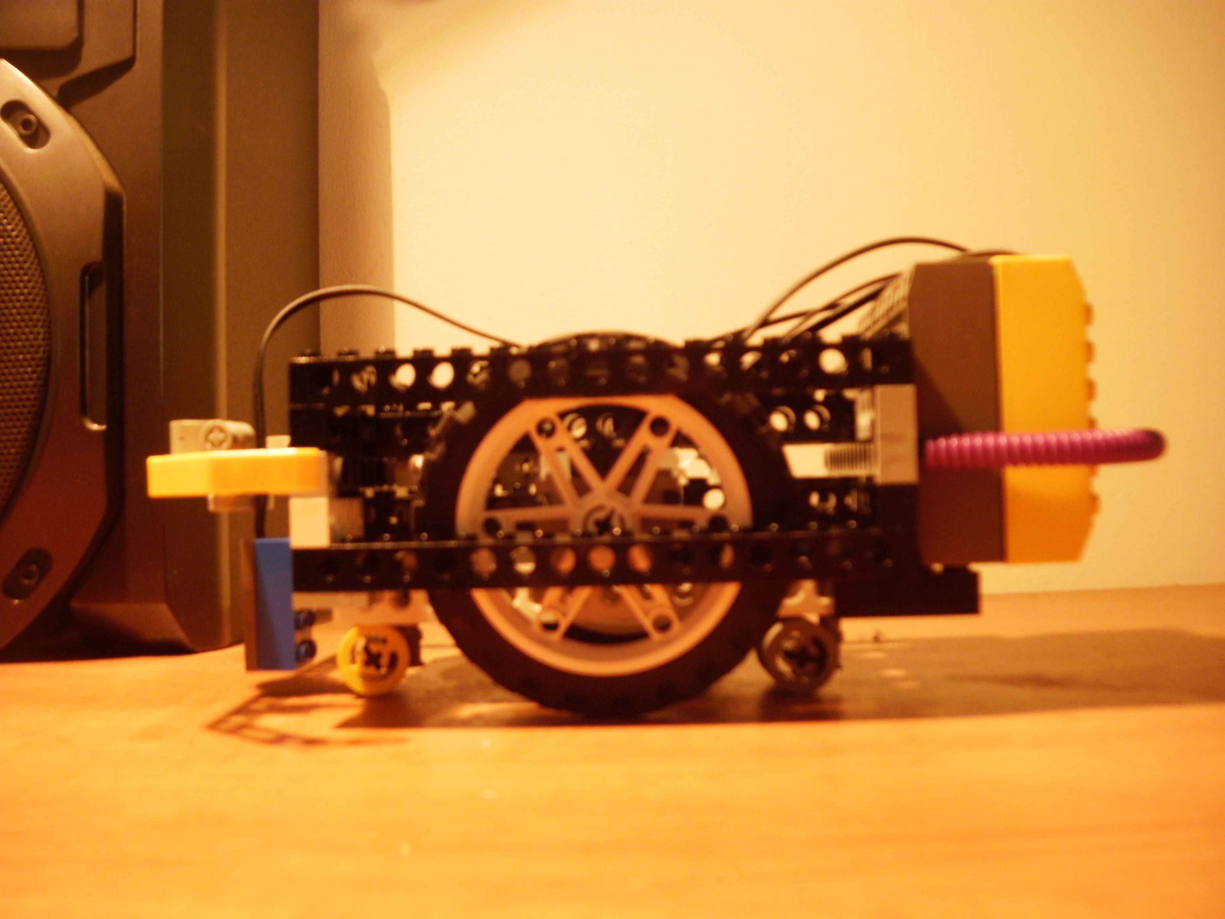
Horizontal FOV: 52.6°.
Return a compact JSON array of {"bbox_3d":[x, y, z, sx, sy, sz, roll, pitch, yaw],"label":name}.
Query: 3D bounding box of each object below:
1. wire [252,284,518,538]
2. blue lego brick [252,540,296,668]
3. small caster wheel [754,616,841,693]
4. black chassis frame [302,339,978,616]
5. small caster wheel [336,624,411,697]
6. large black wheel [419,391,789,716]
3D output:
[{"bbox_3d":[-0.054,-0.012,0.297,0.062,0.060,0.020,-2,0,4],"label":"wire"},{"bbox_3d":[-0.081,0.035,0.306,0.010,0.032,0.016,-2,0,4],"label":"blue lego brick"},{"bbox_3d":[0.043,0.045,0.290,0.018,0.018,0.010,-2,0,4],"label":"small caster wheel"},{"bbox_3d":[0.008,0.004,0.292,0.140,0.060,0.088,-2,0,4],"label":"black chassis frame"},{"bbox_3d":[-0.056,0.047,0.295,0.017,0.017,0.010,-2,0,4],"label":"small caster wheel"},{"bbox_3d":[-0.001,0.014,0.265,0.082,0.082,0.015,-2,0,4],"label":"large black wheel"}]

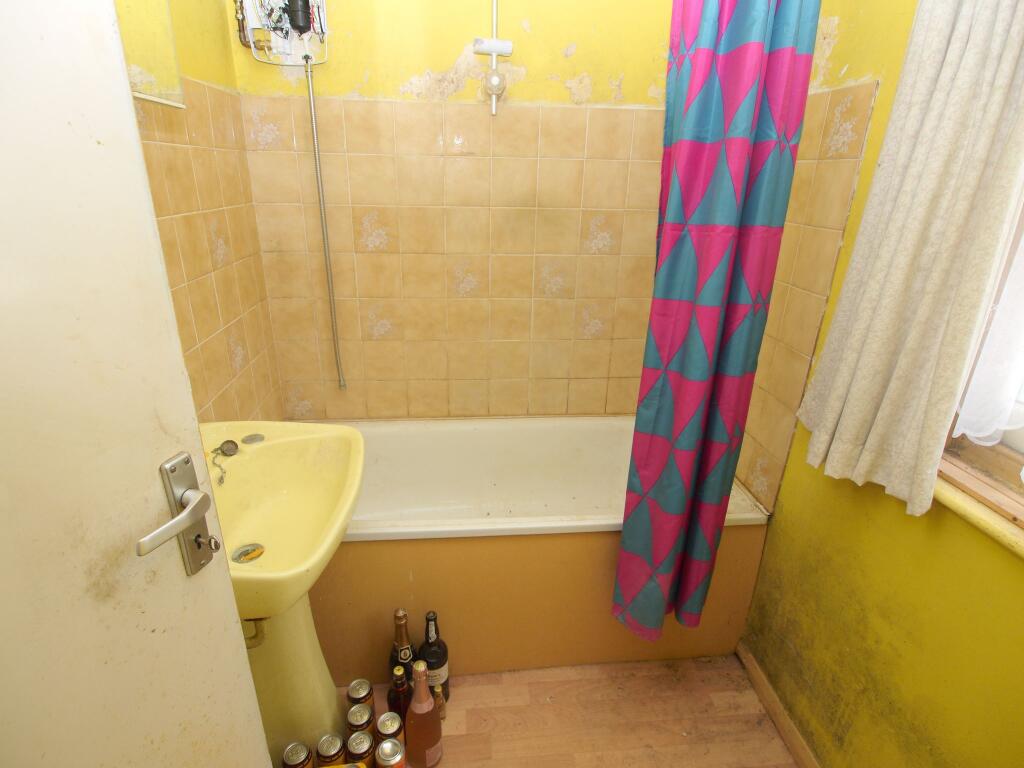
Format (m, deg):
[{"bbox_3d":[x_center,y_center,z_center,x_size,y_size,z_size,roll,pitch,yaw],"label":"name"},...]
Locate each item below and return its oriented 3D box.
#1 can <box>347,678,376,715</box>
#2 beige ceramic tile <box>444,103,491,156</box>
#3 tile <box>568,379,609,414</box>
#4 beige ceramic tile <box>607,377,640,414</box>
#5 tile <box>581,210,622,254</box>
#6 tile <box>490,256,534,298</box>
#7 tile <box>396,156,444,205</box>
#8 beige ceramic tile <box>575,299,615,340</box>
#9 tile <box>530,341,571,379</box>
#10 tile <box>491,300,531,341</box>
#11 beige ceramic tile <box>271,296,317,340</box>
[{"bbox_3d":[-0.396,0.862,1.404,0.066,0.163,0.066,-1,21,-5],"label":"can"},{"bbox_3d":[-0.139,-0.796,1.678,0.150,0.150,0.010,-1,21,-5],"label":"beige ceramic tile"},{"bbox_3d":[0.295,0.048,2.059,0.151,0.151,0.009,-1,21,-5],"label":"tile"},{"bbox_3d":[0.446,0.045,2.067,0.150,0.150,0.010,-1,22,-5],"label":"beige ceramic tile"},{"bbox_3d":[0.310,-0.522,1.848,0.151,0.151,0.010,-1,22,-5],"label":"tile"},{"bbox_3d":[0.002,-0.373,1.859,0.150,0.150,0.010,-1,21,-5],"label":"tile"},{"bbox_3d":[-0.294,-0.654,1.722,0.150,0.150,0.010,-1,21,-5],"label":"tile"},{"bbox_3d":[0.303,-0.236,1.962,0.151,0.151,0.010,-1,22,-5],"label":"beige ceramic tile"},{"bbox_3d":[0.146,-0.093,1.984,0.150,0.150,0.010,-1,22,-5],"label":"tile"},{"bbox_3d":[-0.001,-0.233,1.920,0.151,0.151,0.009,-1,21,-5],"label":"tile"},{"bbox_3d":[-0.763,-0.223,1.860,0.151,0.151,0.010,-1,22,-5],"label":"beige ceramic tile"}]

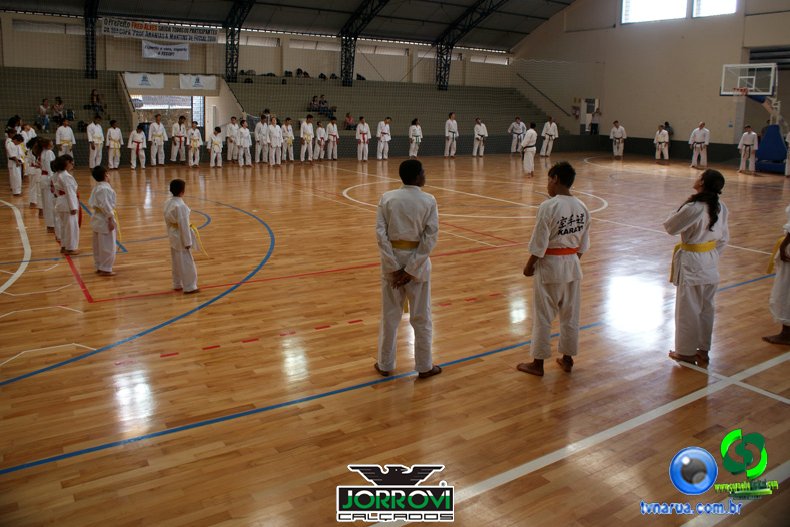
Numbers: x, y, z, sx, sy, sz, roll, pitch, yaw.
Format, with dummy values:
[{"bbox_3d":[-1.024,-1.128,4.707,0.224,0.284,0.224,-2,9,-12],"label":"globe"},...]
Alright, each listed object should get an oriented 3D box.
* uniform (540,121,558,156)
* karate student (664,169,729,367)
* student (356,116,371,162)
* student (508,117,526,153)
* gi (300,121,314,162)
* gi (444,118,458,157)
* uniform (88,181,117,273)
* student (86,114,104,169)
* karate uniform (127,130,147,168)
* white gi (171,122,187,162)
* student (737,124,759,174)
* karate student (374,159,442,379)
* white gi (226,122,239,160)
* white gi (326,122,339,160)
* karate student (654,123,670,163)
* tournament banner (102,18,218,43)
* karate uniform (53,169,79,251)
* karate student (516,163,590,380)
[{"bbox_3d":[7.167,-5.771,27.401,0.740,1.510,0.370,5,15,16],"label":"uniform"},{"bbox_3d":[2.240,0.034,4.402,0.420,1.461,0.380,-4,15,-21],"label":"karate student"},{"bbox_3d":[-1.228,-4.800,23.314,0.560,1.420,0.340,0,14,-6],"label":"student"},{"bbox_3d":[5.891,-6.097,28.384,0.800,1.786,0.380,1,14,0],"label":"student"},{"bbox_3d":[-3.171,-4.424,21.475,0.500,1.440,0.320,-7,17,-29],"label":"gi"},{"bbox_3d":[2.418,-5.345,25.349,0.560,1.541,0.330,-7,17,-29],"label":"gi"},{"bbox_3d":[-3.388,-0.429,6.864,0.290,1.040,0.340,-12,20,-43],"label":"uniform"},{"bbox_3d":[-9.447,-3.832,18.692,0.550,1.680,0.360,-12,19,-41],"label":"student"},{"bbox_3d":[-8.084,-3.559,18.605,0.520,1.174,0.300,-7,16,-28],"label":"karate uniform"},{"bbox_3d":[-7.418,-4.147,20.288,0.530,1.309,0.300,-7,17,-29],"label":"white gi"},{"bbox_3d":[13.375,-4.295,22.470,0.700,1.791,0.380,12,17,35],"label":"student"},{"bbox_3d":[0.101,0.036,4.293,0.480,1.595,0.360,2,14,3],"label":"karate student"},{"bbox_3d":[-5.939,-4.454,21.723,0.480,1.330,0.330,-5,16,-24],"label":"white gi"},{"bbox_3d":[-2.374,-4.657,22.603,0.500,1.402,0.300,-2,15,-14],"label":"white gi"},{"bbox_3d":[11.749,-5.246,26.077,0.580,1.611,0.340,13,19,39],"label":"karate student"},{"bbox_3d":[-9.654,-9.668,24.698,4.576,0.590,0.050,-8,17,-33],"label":"tournament banner"},{"bbox_3d":[-4.360,-0.702,7.842,0.380,1.101,0.260,13,18,39],"label":"karate uniform"},{"bbox_3d":[1.183,0.037,4.425,0.470,1.580,0.360,-5,16,-24],"label":"karate student"}]

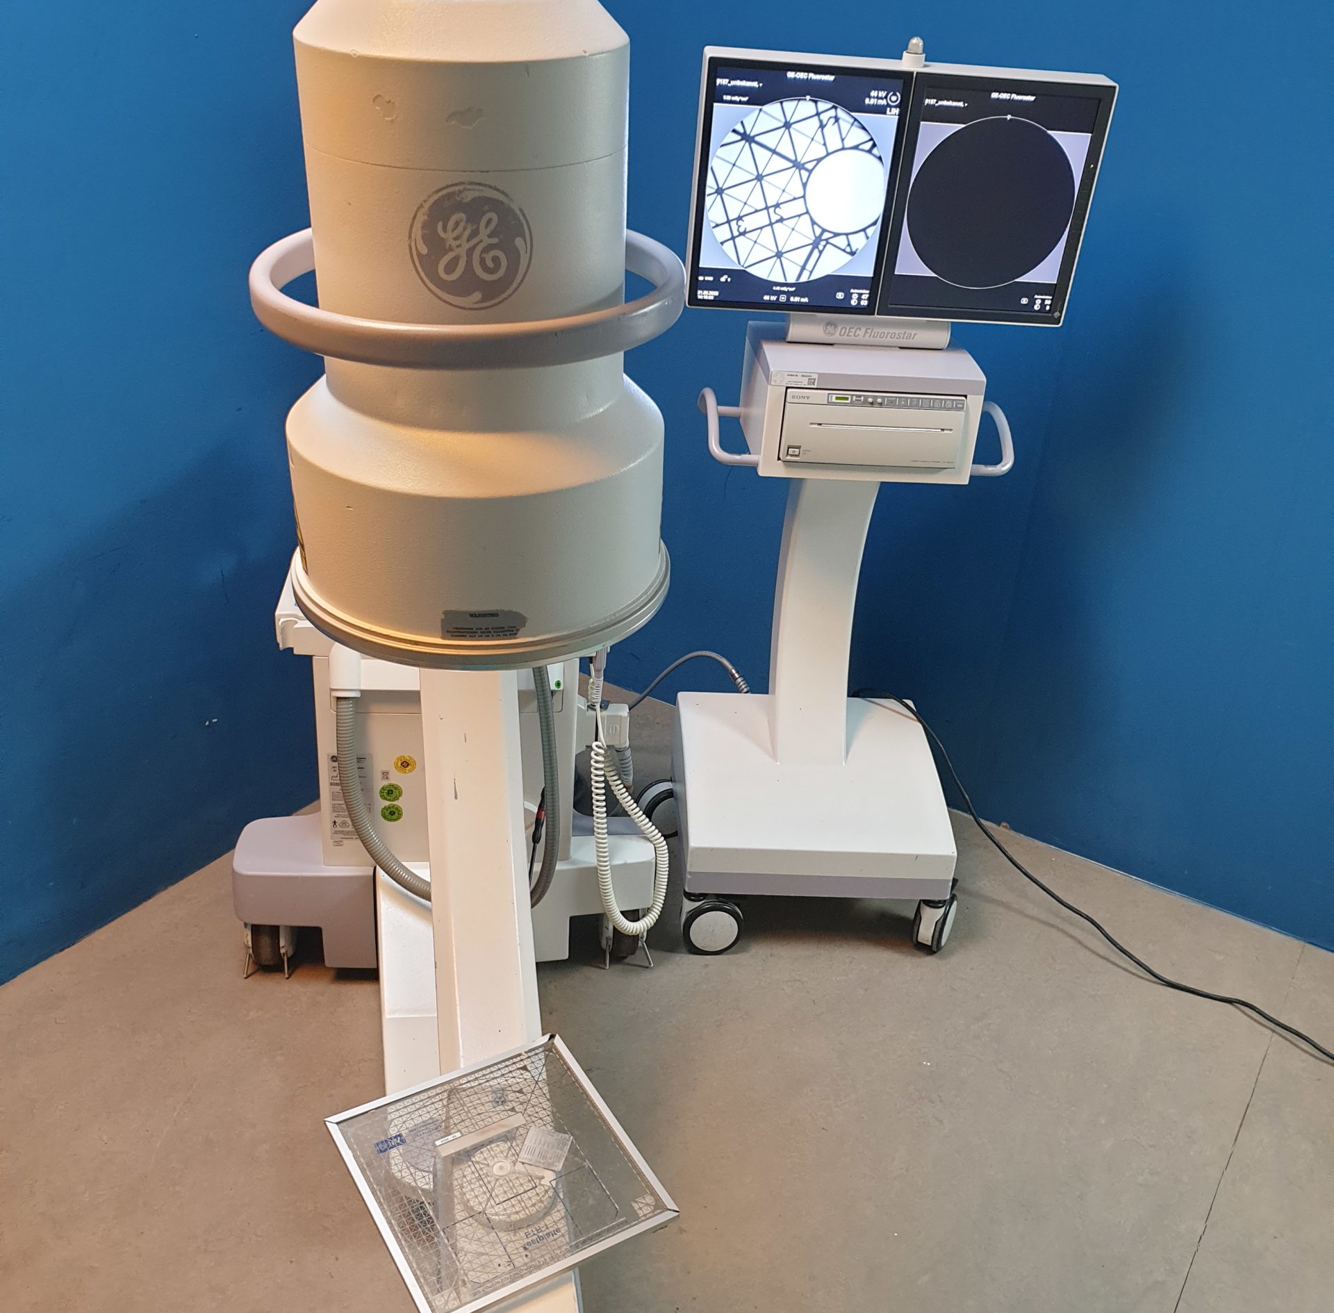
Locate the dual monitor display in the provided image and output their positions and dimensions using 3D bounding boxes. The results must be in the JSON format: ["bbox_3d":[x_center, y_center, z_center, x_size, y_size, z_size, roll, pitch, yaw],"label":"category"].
[{"bbox_3d":[0.383,-0.791,2.284,0.670,0.405,0.085,2,33,-5],"label":"dual monitor display"}]

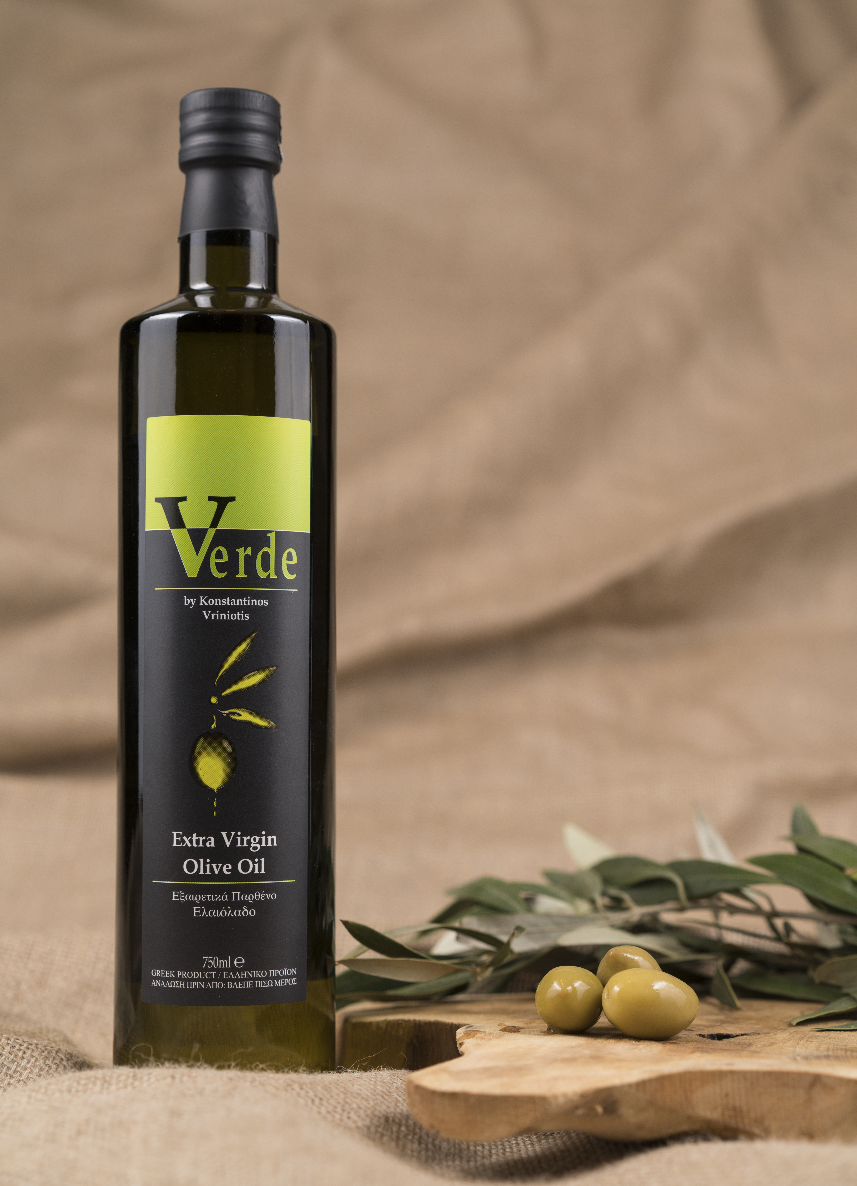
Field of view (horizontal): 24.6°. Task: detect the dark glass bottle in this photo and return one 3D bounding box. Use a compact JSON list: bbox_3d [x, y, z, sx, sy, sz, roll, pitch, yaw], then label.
[{"bbox_3d":[-0.066,-0.004,0.644,0.071,0.318,0.071,0,-3,-6],"label":"dark glass bottle"}]

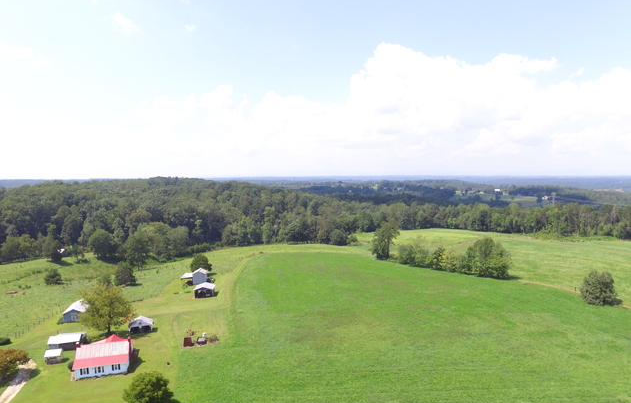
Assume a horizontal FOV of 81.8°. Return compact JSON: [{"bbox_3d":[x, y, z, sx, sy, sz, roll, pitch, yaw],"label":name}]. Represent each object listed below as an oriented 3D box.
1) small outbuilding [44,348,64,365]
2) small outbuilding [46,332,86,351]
[{"bbox_3d":[-72.753,43.203,101.553,3.760,2.780,2.730,-1,4,-17],"label":"small outbuilding"},{"bbox_3d":[-74.810,42.052,109.991,8.280,3.920,5.780,-1,4,-15],"label":"small outbuilding"}]

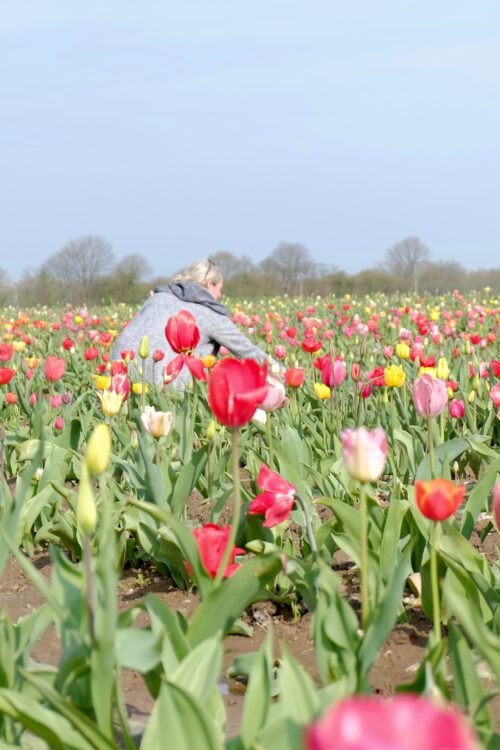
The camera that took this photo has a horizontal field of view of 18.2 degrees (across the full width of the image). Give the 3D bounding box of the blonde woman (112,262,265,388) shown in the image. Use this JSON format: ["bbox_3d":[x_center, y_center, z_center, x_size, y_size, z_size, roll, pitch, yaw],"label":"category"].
[{"bbox_3d":[-0.307,-0.207,7.850,0.600,0.800,0.680,3,4,41],"label":"blonde woman"}]

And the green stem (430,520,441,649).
[{"bbox_3d":[0.289,0.325,2.420,0.011,0.195,0.011,-2,3,0],"label":"green stem"}]

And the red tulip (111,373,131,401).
[{"bbox_3d":[-0.345,0.034,4.200,0.052,0.071,0.052,0,3,0],"label":"red tulip"}]

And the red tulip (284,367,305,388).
[{"bbox_3d":[0.126,0.007,4.400,0.055,0.060,0.055,0,3,0],"label":"red tulip"}]

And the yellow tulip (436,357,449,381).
[{"bbox_3d":[0.531,-0.018,4.300,0.034,0.066,0.034,0,3,0],"label":"yellow tulip"}]

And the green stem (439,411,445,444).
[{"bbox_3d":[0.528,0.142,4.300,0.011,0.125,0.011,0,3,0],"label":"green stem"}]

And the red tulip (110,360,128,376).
[{"bbox_3d":[-0.434,-0.017,5.200,0.060,0.062,0.058,0,3,0],"label":"red tulip"}]

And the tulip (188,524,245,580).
[{"bbox_3d":[-0.054,0.282,2.500,0.090,0.087,0.080,0,3,0],"label":"tulip"}]

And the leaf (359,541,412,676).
[{"bbox_3d":[0.208,0.368,2.420,0.060,0.225,0.060,17,3,0],"label":"leaf"}]

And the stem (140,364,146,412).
[{"bbox_3d":[-0.272,0.035,4.000,0.008,0.130,0.008,0,3,0],"label":"stem"}]

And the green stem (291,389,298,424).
[{"bbox_3d":[0.125,0.085,4.400,0.013,0.098,0.012,0,3,0],"label":"green stem"}]

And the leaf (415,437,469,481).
[{"bbox_3d":[0.405,0.185,3.300,0.115,0.110,0.080,0,3,0],"label":"leaf"}]

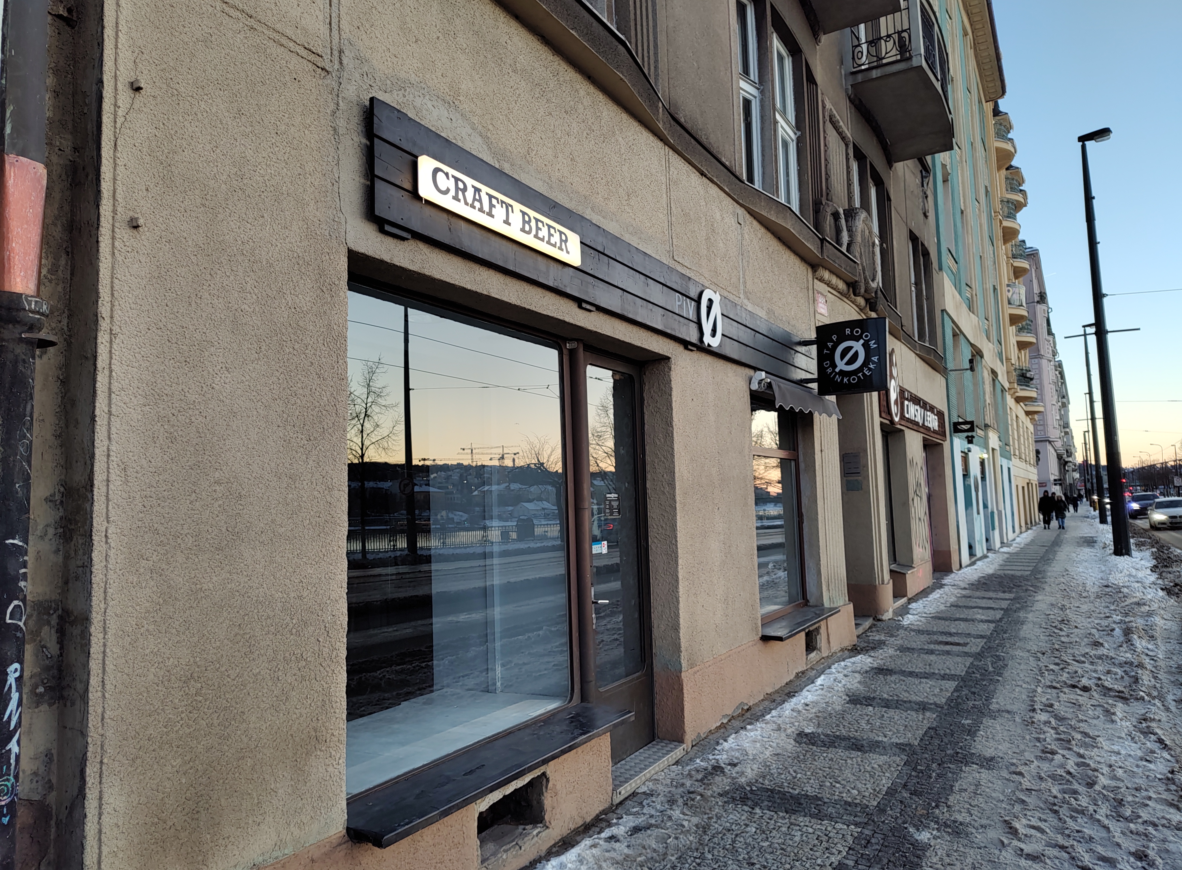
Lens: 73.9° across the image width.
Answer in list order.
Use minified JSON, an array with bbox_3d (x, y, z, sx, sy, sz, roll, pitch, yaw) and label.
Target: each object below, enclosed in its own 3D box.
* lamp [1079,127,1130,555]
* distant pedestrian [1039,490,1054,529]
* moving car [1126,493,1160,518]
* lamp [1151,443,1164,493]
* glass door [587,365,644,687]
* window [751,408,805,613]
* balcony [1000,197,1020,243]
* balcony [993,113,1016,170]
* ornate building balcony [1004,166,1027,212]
[{"bbox_3d":[13.468,-2.524,20.252,0.820,11.150,0.400,-5,-6,31],"label":"lamp"},{"bbox_3d":[21.133,3.493,36.504,0.620,1.770,0.400,-5,-6,31],"label":"distant pedestrian"},{"bbox_3d":[36.709,4.667,52.180,1.850,1.650,4.500,-5,-6,31],"label":"moving car"},{"bbox_3d":[98.388,6.421,136.619,1.900,10.000,0.350,-5,-6,31],"label":"lamp"},{"bbox_3d":[0.181,0.557,5.050,0.080,2.000,0.690,-5,-6,31],"label":"glass door"},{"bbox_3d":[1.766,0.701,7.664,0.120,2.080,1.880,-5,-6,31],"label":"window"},{"bbox_3d":[19.323,-9.895,36.227,0.900,1.320,3.400,-5,-6,32],"label":"balcony"},{"bbox_3d":[19.100,-13.398,36.321,0.900,1.380,3.400,-5,-6,32],"label":"balcony"},{"bbox_3d":[22.896,-12.997,42.316,0.900,1.450,3.400,-5,-6,32],"label":"ornate building balcony"}]

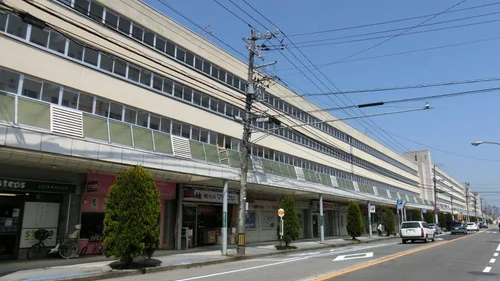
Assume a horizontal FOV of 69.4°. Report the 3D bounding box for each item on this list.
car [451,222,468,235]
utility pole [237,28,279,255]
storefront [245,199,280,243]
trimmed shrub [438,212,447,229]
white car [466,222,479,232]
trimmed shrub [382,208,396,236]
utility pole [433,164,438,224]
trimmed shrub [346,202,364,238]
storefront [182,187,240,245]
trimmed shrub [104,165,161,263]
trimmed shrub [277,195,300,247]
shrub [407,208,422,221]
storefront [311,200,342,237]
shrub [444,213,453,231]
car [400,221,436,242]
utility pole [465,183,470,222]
[{"bbox_3d":[26.765,11.159,46.137,1.660,1.570,4.100,-9,-15,34],"label":"car"},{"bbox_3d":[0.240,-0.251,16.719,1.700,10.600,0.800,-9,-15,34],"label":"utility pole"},{"bbox_3d":[0.729,6.041,27.259,1.200,3.120,5.000,-9,-16,34],"label":"storefront"},{"bbox_3d":[35.757,14.930,67.404,1.500,3.340,1.500,-9,-16,34],"label":"trimmed shrub"},{"bbox_3d":[40.130,15.393,64.750,1.740,1.490,4.400,-9,-16,34],"label":"white car"},{"bbox_3d":[13.935,8.219,36.394,1.250,2.750,1.250,-9,-15,34],"label":"trimmed shrub"},{"bbox_3d":[32.518,9.762,63.131,0.400,11.580,0.400,-9,-16,34],"label":"utility pole"},{"bbox_3d":[8.751,6.666,30.211,1.500,3.120,1.500,-9,-16,34],"label":"trimmed shrub"},{"bbox_3d":[-2.556,4.867,22.686,1.200,3.440,5.300,-9,-16,34],"label":"storefront"},{"bbox_3d":[-4.042,2.579,12.722,1.800,3.410,1.800,-9,-16,34],"label":"trimmed shrub"},{"bbox_3d":[2.152,4.581,20.521,1.250,2.850,1.250,0,-13,0],"label":"trimmed shrub"},{"bbox_3d":[20.468,10.154,45.410,1.450,2.950,1.450,-9,-15,34],"label":"shrub"},{"bbox_3d":[6.434,7.452,34.226,2.000,3.250,6.400,-9,-15,34],"label":"storefront"},{"bbox_3d":[38.216,15.651,69.849,1.400,3.000,1.400,-9,-15,34],"label":"shrub"},{"bbox_3d":[13.033,7.007,27.649,1.680,1.520,4.200,-9,-15,34],"label":"car"},{"bbox_3d":[59.392,17.788,98.588,1.600,11.500,0.800,-9,-15,34],"label":"utility pole"}]

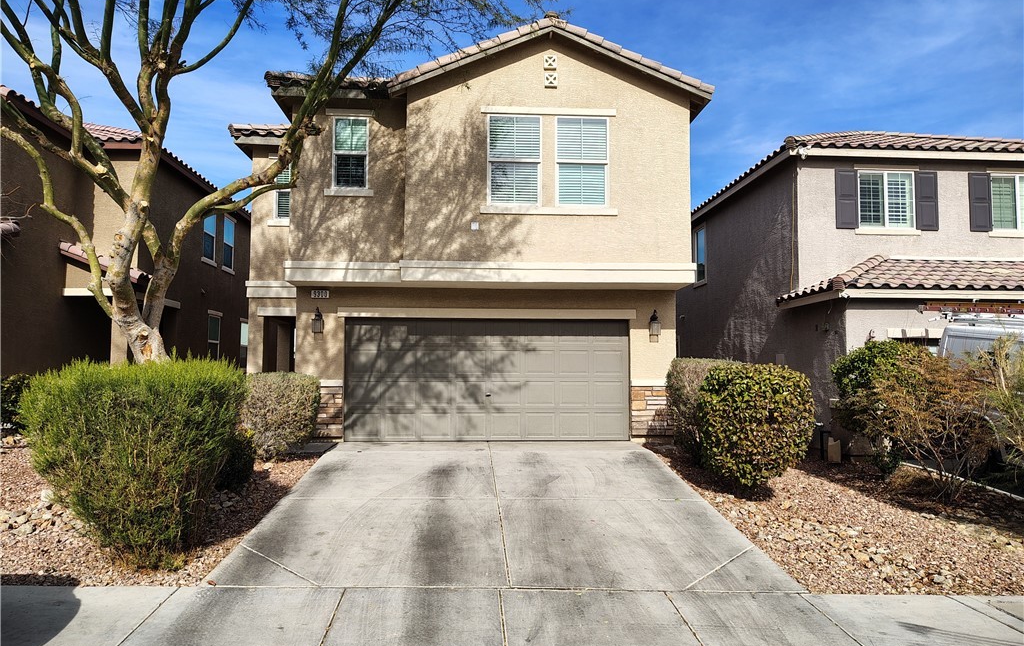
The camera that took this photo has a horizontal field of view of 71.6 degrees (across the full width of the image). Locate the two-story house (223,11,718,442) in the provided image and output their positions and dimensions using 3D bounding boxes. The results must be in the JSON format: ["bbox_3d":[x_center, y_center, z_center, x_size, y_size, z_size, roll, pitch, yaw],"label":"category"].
[{"bbox_3d":[-1.427,-1.081,17.161,8.630,6.920,12.300,0,-4,-3],"label":"two-story house"}]

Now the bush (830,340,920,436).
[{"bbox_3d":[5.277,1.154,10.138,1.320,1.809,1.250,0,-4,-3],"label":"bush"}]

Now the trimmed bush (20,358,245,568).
[{"bbox_3d":[-3.619,1.258,6.719,1.920,1.804,1.800,0,-4,-3],"label":"trimmed bush"}]

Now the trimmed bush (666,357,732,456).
[{"bbox_3d":[3.065,1.333,11.144,1.300,1.518,1.250,0,-4,-3],"label":"trimmed bush"}]

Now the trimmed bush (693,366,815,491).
[{"bbox_3d":[3.182,1.337,9.192,1.480,1.597,1.400,0,-4,-3],"label":"trimmed bush"}]

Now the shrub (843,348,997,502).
[{"bbox_3d":[5.132,1.243,8.817,1.680,1.877,1.550,0,-4,-3],"label":"shrub"}]

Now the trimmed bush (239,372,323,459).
[{"bbox_3d":[-3.533,1.396,10.782,1.220,1.285,1.180,0,-4,-3],"label":"trimmed bush"}]

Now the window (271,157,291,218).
[{"bbox_3d":[-4.473,-2.676,14.222,0.570,1.188,0.100,0,-4,-3],"label":"window"}]

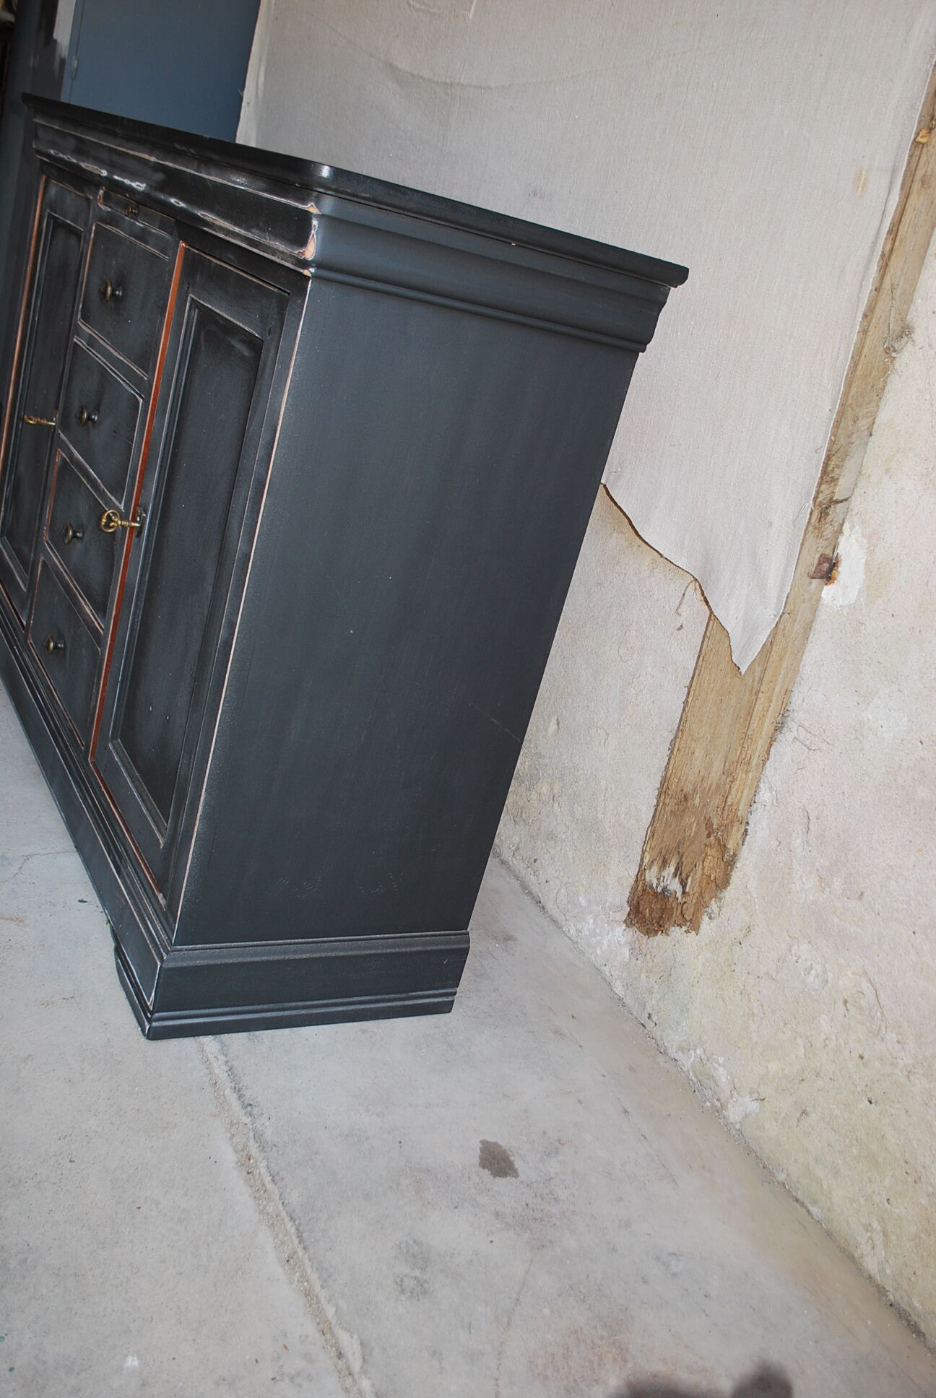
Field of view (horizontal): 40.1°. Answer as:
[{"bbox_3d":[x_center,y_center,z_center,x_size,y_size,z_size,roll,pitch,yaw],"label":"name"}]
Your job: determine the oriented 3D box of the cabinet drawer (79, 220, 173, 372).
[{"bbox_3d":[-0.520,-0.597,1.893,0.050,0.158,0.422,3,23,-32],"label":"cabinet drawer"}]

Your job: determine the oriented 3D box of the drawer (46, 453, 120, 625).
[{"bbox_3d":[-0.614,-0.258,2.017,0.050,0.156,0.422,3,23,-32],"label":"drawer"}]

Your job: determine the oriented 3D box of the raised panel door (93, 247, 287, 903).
[{"bbox_3d":[-0.366,-0.164,1.630,0.032,0.752,0.402,3,23,-32],"label":"raised panel door"}]

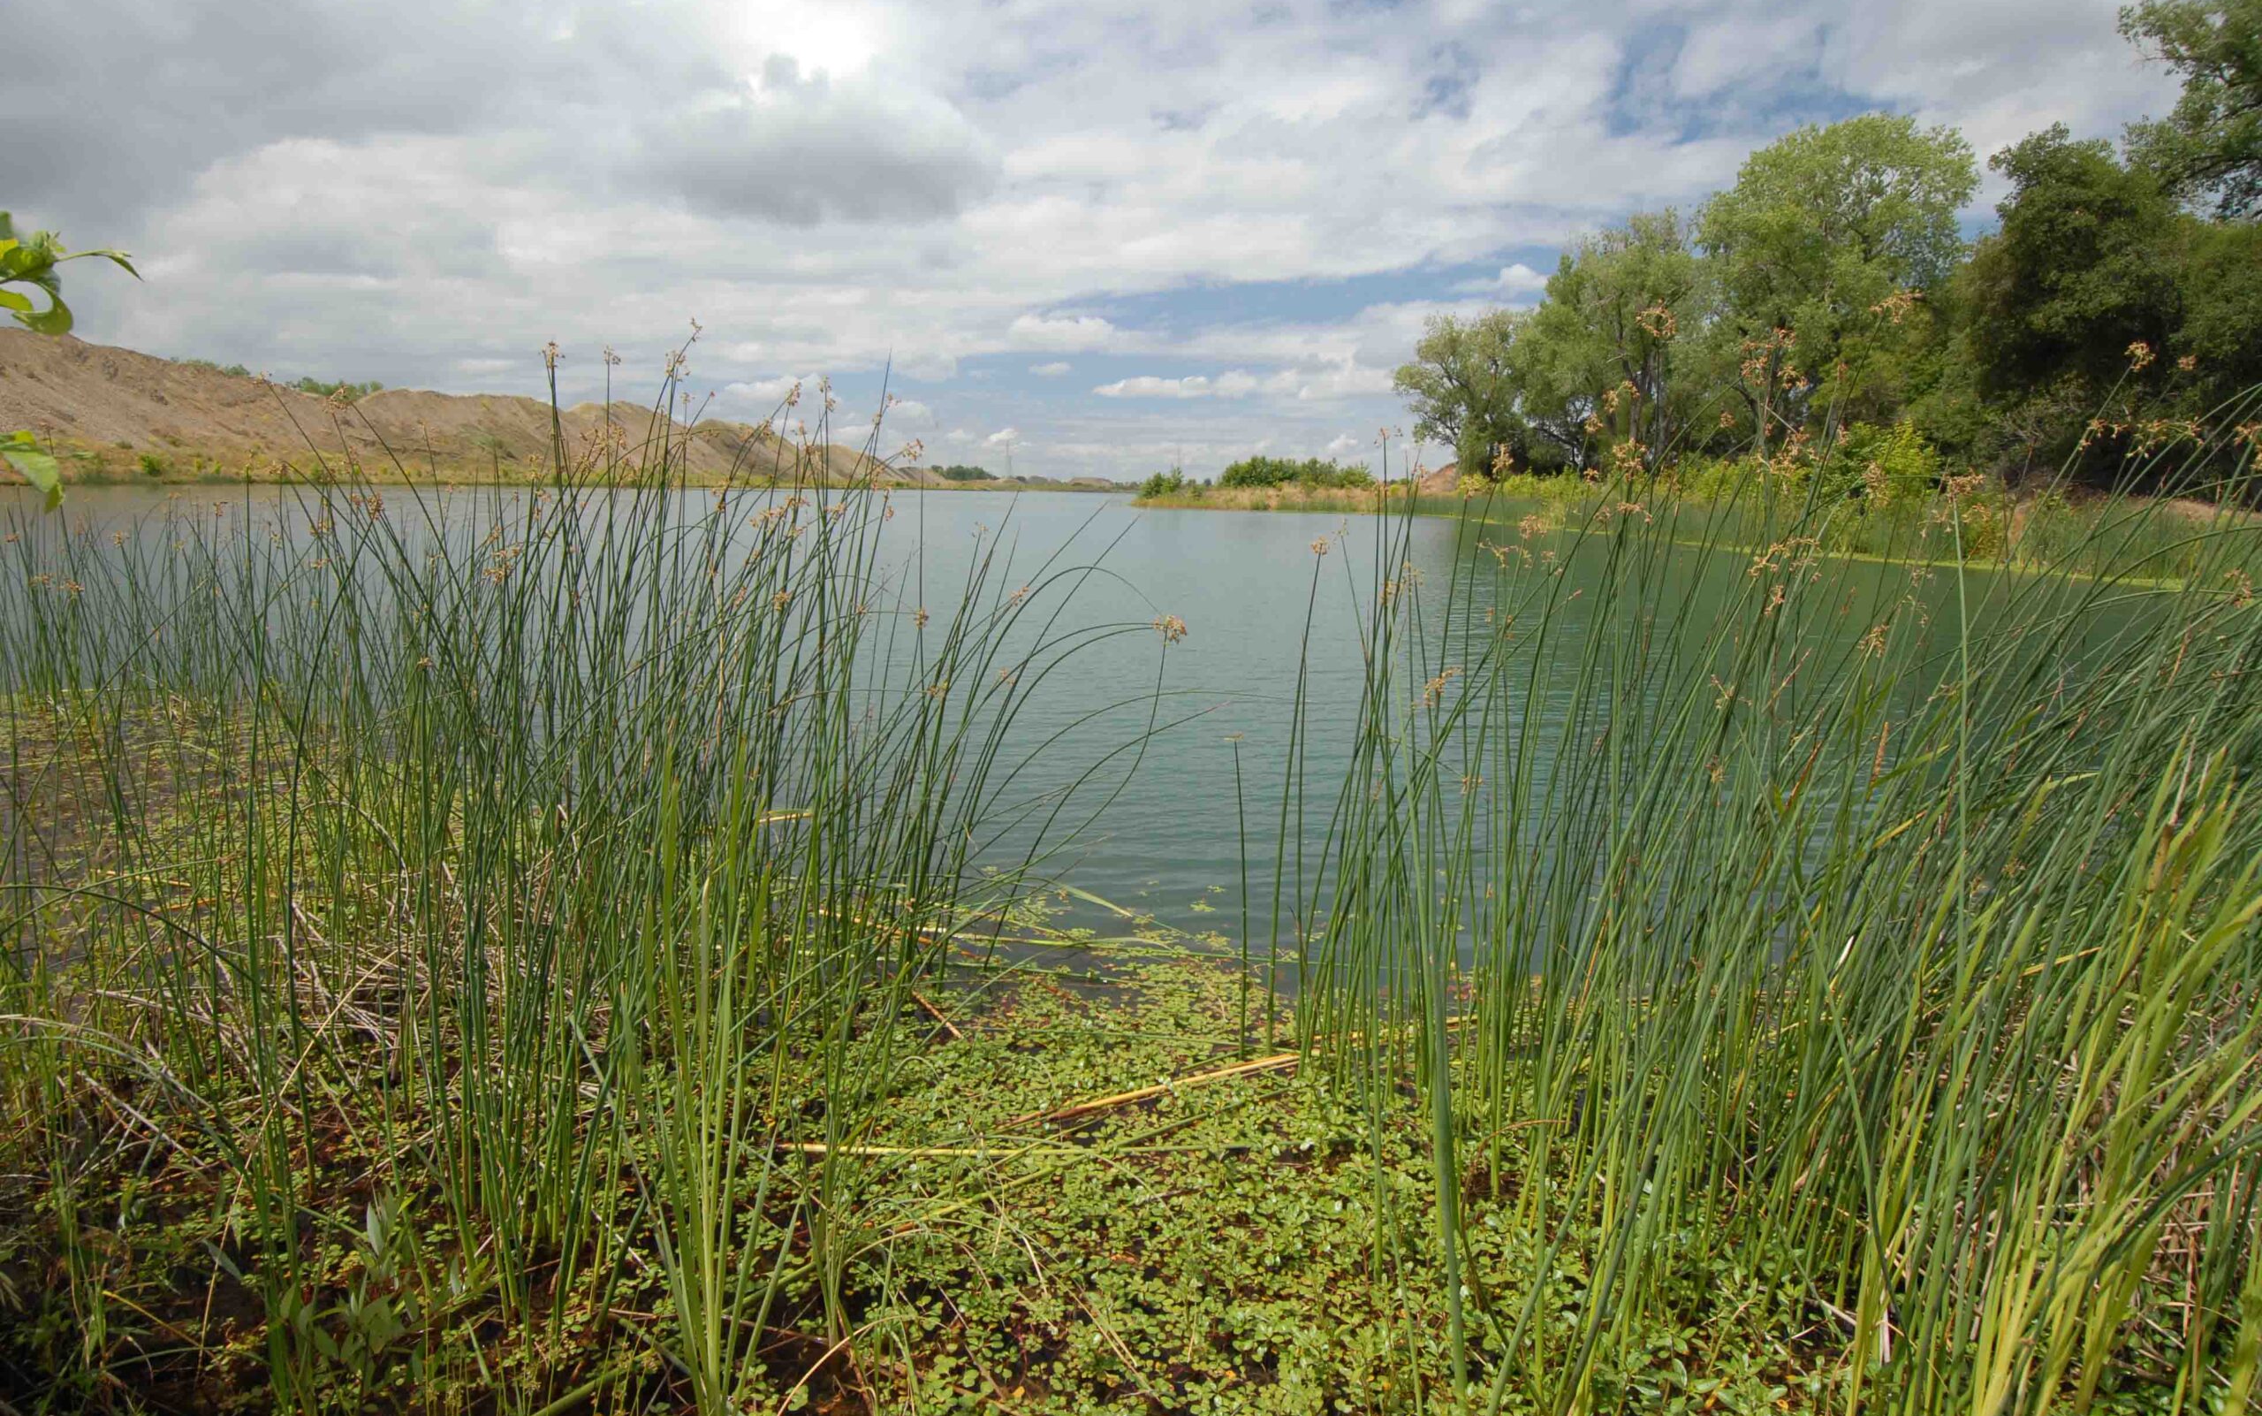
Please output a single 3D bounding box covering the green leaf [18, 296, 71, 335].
[{"bbox_3d":[-1.151,-0.419,1.200,0.055,0.042,0.035,0,11,0],"label":"green leaf"}]

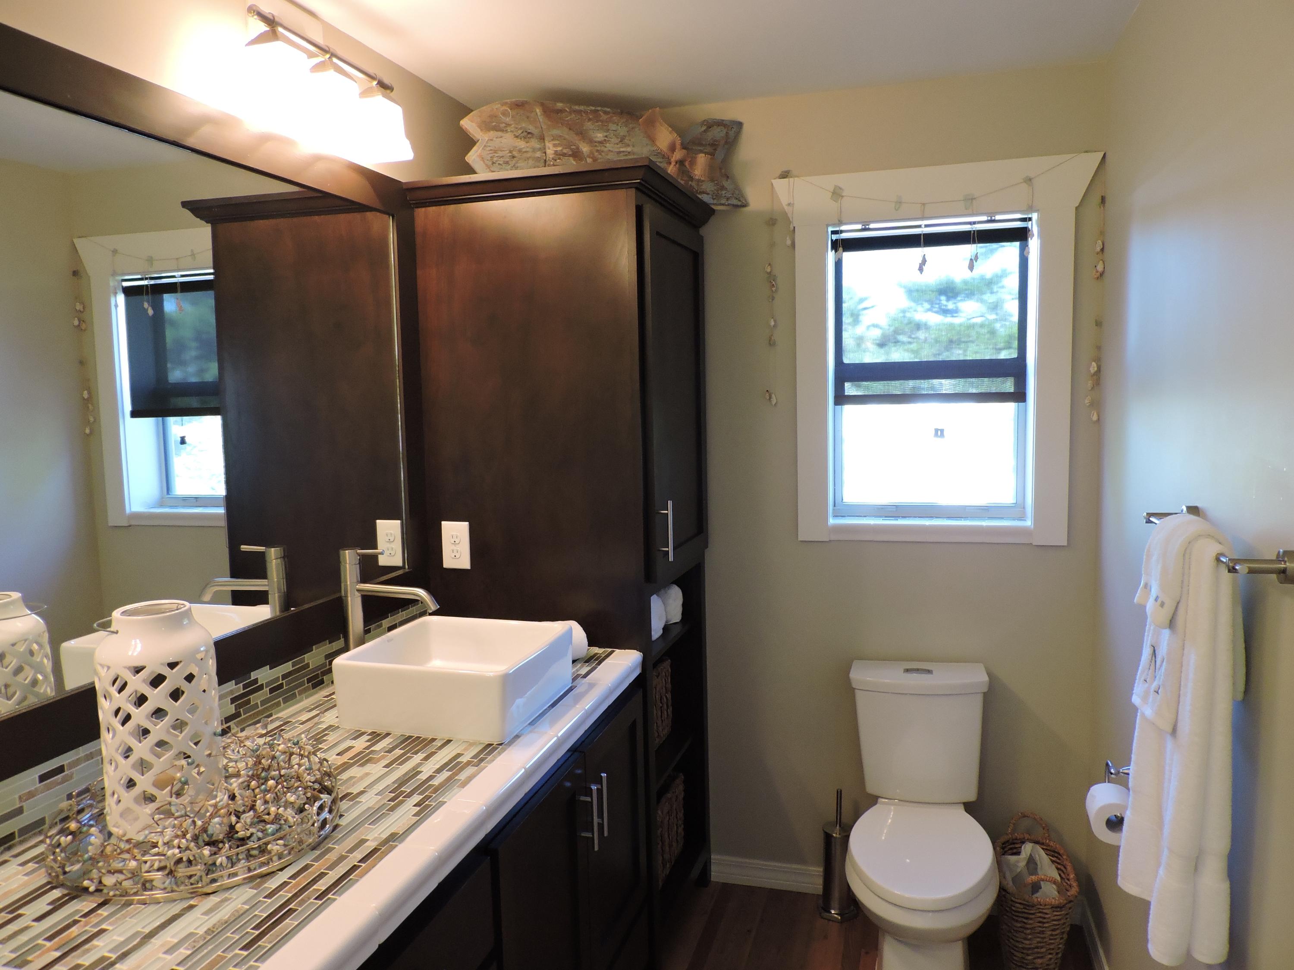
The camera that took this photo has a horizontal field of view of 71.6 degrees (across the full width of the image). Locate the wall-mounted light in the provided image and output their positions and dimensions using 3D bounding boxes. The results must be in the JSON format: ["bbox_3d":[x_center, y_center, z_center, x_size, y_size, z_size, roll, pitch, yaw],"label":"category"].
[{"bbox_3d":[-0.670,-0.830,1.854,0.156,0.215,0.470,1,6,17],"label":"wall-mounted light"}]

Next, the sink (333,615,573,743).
[{"bbox_3d":[-0.393,0.396,1.894,0.378,0.131,0.373,1,6,17],"label":"sink"}]

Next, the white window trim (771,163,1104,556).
[{"bbox_3d":[0.805,-0.358,2.569,0.890,1.070,0.040,1,6,17],"label":"white window trim"}]

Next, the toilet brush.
[{"bbox_3d":[0.592,1.116,2.739,0.112,0.395,0.112,1,6,17],"label":"toilet brush"}]

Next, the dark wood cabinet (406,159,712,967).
[{"bbox_3d":[-0.184,0.276,2.585,0.658,2.132,0.720,1,6,17],"label":"dark wood cabinet"}]

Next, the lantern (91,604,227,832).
[{"bbox_3d":[-0.730,0.352,1.351,0.158,0.334,0.158,1,6,17],"label":"lantern"}]

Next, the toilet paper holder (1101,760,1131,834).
[{"bbox_3d":[1.052,0.665,1.970,0.077,0.100,0.138,1,6,17],"label":"toilet paper holder"}]

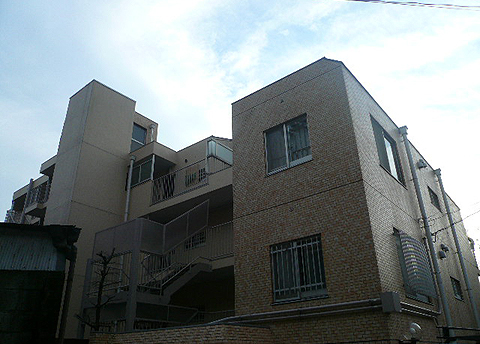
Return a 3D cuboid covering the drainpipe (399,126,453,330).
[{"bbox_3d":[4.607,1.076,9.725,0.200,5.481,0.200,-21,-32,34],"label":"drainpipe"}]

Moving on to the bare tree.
[{"bbox_3d":[-4.632,4.058,12.725,1.160,3.122,1.100,-21,-32,34],"label":"bare tree"}]

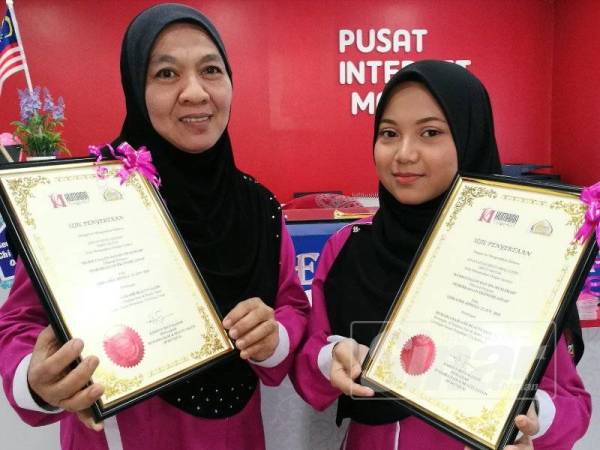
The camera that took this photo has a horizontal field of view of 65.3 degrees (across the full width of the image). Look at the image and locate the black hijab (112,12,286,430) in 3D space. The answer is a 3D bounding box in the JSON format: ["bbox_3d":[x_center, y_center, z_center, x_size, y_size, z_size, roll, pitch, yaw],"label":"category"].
[{"bbox_3d":[-0.183,-0.026,0.780,0.330,0.660,0.280,-3,4,-26],"label":"black hijab"}]

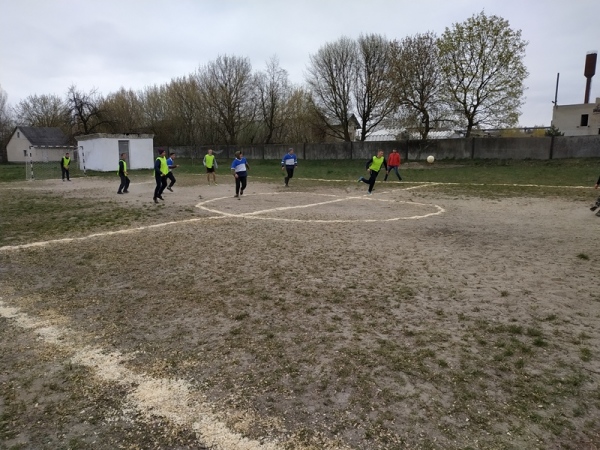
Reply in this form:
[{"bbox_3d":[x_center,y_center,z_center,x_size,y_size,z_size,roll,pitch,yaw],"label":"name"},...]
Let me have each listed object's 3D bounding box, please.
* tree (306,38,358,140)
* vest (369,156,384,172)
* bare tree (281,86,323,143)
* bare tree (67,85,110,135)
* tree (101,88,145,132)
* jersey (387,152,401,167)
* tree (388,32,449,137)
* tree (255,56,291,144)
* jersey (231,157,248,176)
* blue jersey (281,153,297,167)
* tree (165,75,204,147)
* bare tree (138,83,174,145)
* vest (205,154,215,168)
[{"bbox_3d":[3.479,-14.198,46.715,5.723,13.296,5.437,0,10,0],"label":"tree"},{"bbox_3d":[2.786,-2.210,15.149,0.470,0.600,0.330,6,13,-38],"label":"vest"},{"bbox_3d":[0.186,-12.759,51.550,5.203,8.676,4.943,0,10,0],"label":"bare tree"},{"bbox_3d":[-20.675,-10.011,40.869,4.518,7.264,4.292,0,10,0],"label":"bare tree"},{"bbox_3d":[-29.868,-16.911,70.000,7.000,11.000,7.000,-1,10,0],"label":"tree"},{"bbox_3d":[4.829,-3.391,21.439,0.660,0.720,0.340,1,10,7],"label":"jersey"},{"bbox_3d":[12.021,-12.870,41.875,5.834,12.201,5.543,0,10,0],"label":"tree"},{"bbox_3d":[-3.482,-14.867,52.692,4.558,12.730,4.330,0,10,0],"label":"tree"},{"bbox_3d":[-2.181,-2.081,15.000,0.600,0.700,0.340,-4,11,-17],"label":"jersey"},{"bbox_3d":[-0.517,-2.931,18.700,0.640,0.640,0.320,-2,10,-6],"label":"blue jersey"},{"bbox_3d":[-16.970,-15.915,61.141,5.877,11.835,5.583,0,10,0],"label":"tree"},{"bbox_3d":[-22.289,-15.960,64.182,5.244,10.950,4.982,0,10,0],"label":"bare tree"},{"bbox_3d":[-4.307,-3.008,19.800,0.440,0.640,0.280,-2,10,-8],"label":"vest"}]

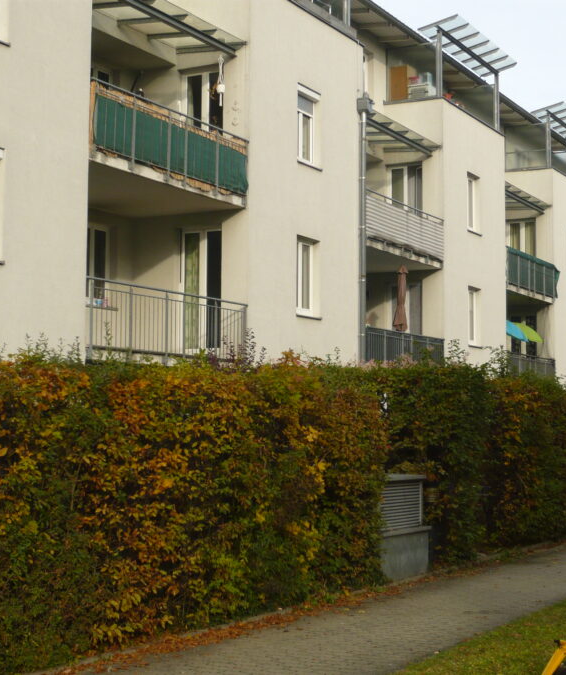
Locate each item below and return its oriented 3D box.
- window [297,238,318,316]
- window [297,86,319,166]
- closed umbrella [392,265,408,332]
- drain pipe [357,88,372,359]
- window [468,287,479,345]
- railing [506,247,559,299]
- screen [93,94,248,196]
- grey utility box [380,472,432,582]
[{"bbox_3d":[0.418,-1.105,23.243,0.160,1.470,0.940,-2,-5,29],"label":"window"},{"bbox_3d":[0.434,-3.938,23.445,0.160,1.470,0.940,-2,-5,29],"label":"window"},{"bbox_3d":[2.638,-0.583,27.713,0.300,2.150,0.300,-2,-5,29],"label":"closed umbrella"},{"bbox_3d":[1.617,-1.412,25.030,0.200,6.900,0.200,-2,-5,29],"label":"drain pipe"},{"bbox_3d":[4.702,-0.497,31.009,0.160,1.470,0.940,-2,-5,29],"label":"window"},{"bbox_3d":[6.965,-1.768,35.085,0.090,1.000,4.300,-2,-5,29],"label":"railing"},{"bbox_3d":[-1.641,-2.899,19.476,0.060,0.720,4.280,-2,-5,29],"label":"screen"},{"bbox_3d":[1.233,2.411,15.986,0.800,1.300,1.650,-2,-5,29],"label":"grey utility box"}]

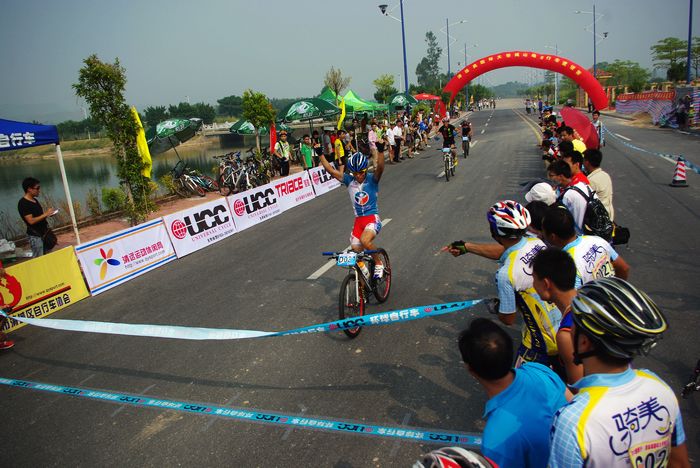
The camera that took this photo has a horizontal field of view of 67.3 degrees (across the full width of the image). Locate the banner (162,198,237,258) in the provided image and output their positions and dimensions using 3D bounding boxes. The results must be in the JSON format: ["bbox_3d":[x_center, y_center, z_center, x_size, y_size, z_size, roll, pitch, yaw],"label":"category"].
[{"bbox_3d":[-2.886,-0.163,10.377,0.060,0.800,1.920,-12,9,25],"label":"banner"}]

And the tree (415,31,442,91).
[{"bbox_3d":[14.578,-28.809,94.175,5.200,14.514,5.000,-5,13,0],"label":"tree"}]

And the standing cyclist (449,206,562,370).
[{"bbox_3d":[1.050,0.664,3.350,0.950,1.740,0.650,8,19,43],"label":"standing cyclist"}]

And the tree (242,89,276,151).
[{"bbox_3d":[-3.072,-3.326,18.000,1.200,3.350,1.200,1,15,23],"label":"tree"}]

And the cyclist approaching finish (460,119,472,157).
[{"bbox_3d":[4.830,-3.981,21.810,0.600,1.560,1.650,0,14,19],"label":"cyclist approaching finish"}]

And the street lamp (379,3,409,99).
[{"bbox_3d":[3.824,-11.675,33.313,3.500,11.300,0.500,-1,14,17],"label":"street lamp"}]

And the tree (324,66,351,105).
[{"bbox_3d":[-0.383,-4.791,21.475,1.050,4.000,1.050,0,14,21],"label":"tree"}]

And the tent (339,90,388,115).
[{"bbox_3d":[0.183,-5.727,26.914,3.000,3.095,3.000,0,14,18],"label":"tent"}]

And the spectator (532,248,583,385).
[{"bbox_3d":[1.008,0.894,2.515,0.360,1.680,0.480,5,17,36],"label":"spectator"}]

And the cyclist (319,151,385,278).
[{"bbox_3d":[0.127,-0.092,5.814,0.720,1.620,0.680,-1,14,20],"label":"cyclist"}]

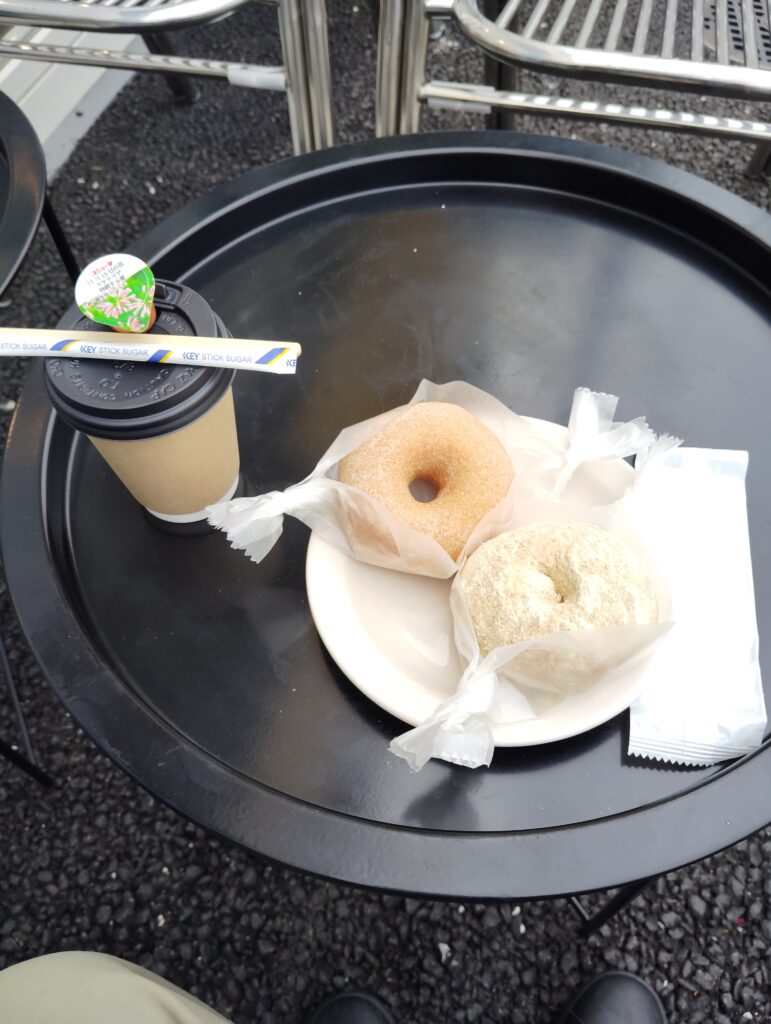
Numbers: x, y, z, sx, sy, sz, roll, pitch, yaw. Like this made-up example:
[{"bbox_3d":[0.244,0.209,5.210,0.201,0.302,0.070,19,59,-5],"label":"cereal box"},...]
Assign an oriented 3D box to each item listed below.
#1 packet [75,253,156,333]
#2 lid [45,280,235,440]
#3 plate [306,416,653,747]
[{"bbox_3d":[-0.111,-0.088,0.354,0.034,0.021,0.038,-34,84,-7],"label":"packet"},{"bbox_3d":[-0.109,-0.069,0.365,0.083,0.017,0.083,-2,56,3],"label":"lid"},{"bbox_3d":[0.052,0.027,0.390,0.175,0.020,0.175,-2,56,3],"label":"plate"}]

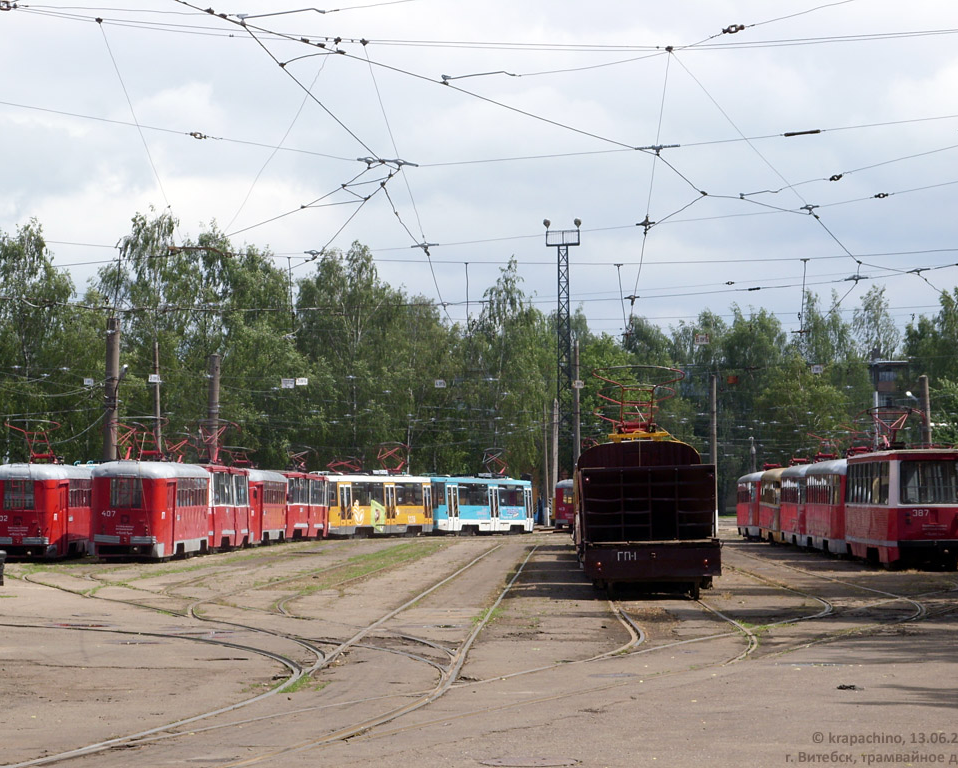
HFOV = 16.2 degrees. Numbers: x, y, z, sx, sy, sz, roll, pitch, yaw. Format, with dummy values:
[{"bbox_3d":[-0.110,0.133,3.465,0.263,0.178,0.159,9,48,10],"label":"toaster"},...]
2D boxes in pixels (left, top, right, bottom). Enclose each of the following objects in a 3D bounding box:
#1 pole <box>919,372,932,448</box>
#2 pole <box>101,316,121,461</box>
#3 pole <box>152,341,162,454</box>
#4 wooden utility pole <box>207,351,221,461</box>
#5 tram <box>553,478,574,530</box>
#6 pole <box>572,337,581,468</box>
[{"bbox_3d":[25.020,3.985,188.154,0.470,8.870,0.470,-3,-2,0],"label":"pole"},{"bbox_3d":[-14.300,1.943,131.156,0.460,8.970,0.460,2,-2,0],"label":"pole"},{"bbox_3d":[-14.264,2.623,150.155,0.270,8.940,0.270,-1,-2,0],"label":"pole"},{"bbox_3d":[-12.632,3.032,160.153,0.470,8.810,0.470,1,-2,0],"label":"wooden utility pole"},{"bbox_3d":[7.400,7.282,201.554,2.600,3.100,14.000,-1,-2,15],"label":"tram"},{"bbox_3d":[4.330,2.590,149.155,0.300,8.930,0.300,0,-2,0],"label":"pole"}]

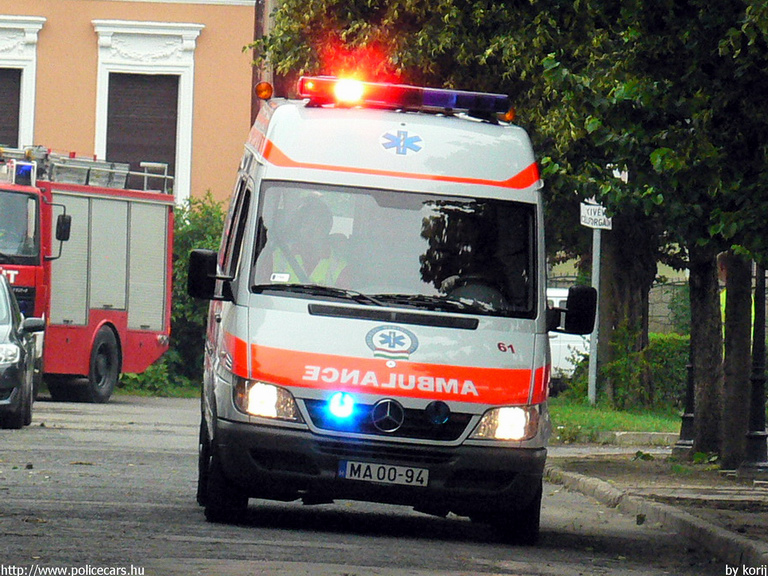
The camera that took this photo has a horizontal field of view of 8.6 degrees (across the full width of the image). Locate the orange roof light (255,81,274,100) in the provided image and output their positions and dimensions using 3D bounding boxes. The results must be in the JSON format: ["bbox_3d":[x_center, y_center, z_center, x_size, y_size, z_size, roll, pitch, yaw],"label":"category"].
[{"bbox_3d":[-0.784,-1.297,33.500,0.120,0.120,0.100,5,0,-3],"label":"orange roof light"}]

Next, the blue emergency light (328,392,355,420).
[{"bbox_3d":[-0.246,0.686,29.550,0.138,0.138,0.080,5,0,-3],"label":"blue emergency light"}]

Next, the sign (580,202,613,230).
[{"bbox_3d":[2.519,-0.848,60.500,0.400,0.270,0.030,5,0,3],"label":"sign"}]

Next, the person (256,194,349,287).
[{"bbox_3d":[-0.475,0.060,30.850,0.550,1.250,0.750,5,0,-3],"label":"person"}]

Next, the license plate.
[{"bbox_3d":[-0.001,1.072,29.450,0.520,0.110,0.015,5,-6,-3],"label":"license plate"}]

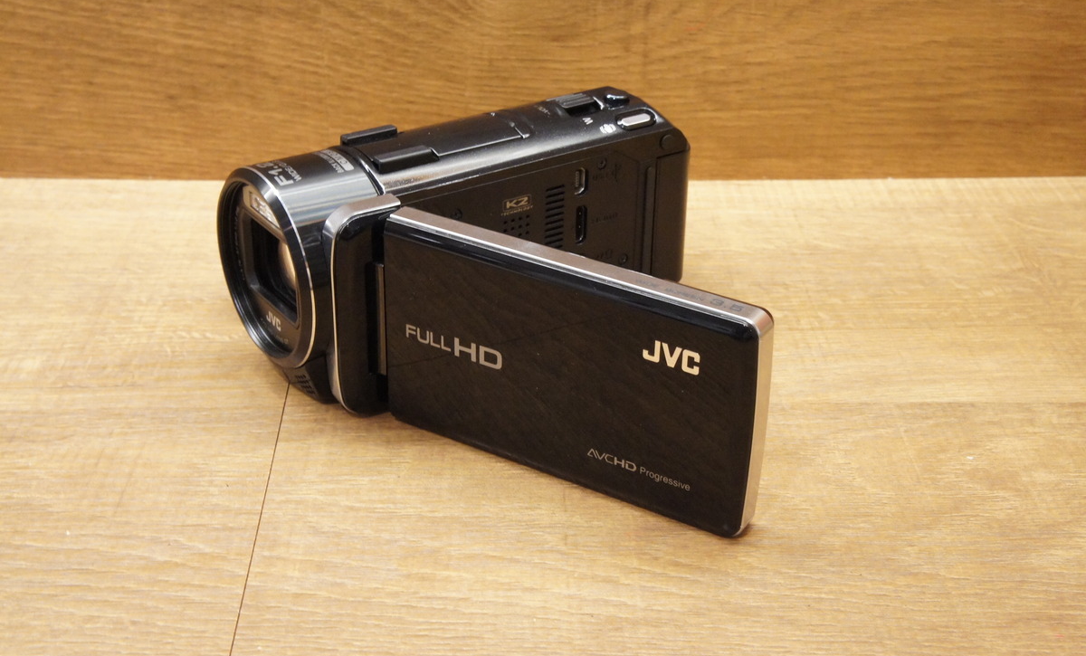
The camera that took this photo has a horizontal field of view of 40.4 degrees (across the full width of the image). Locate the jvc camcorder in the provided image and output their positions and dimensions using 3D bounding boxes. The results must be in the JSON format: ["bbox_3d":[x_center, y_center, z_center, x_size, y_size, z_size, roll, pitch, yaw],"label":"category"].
[{"bbox_3d":[0.006,-0.013,0.366,0.125,0.056,0.153,-18,33,-32],"label":"jvc camcorder"}]

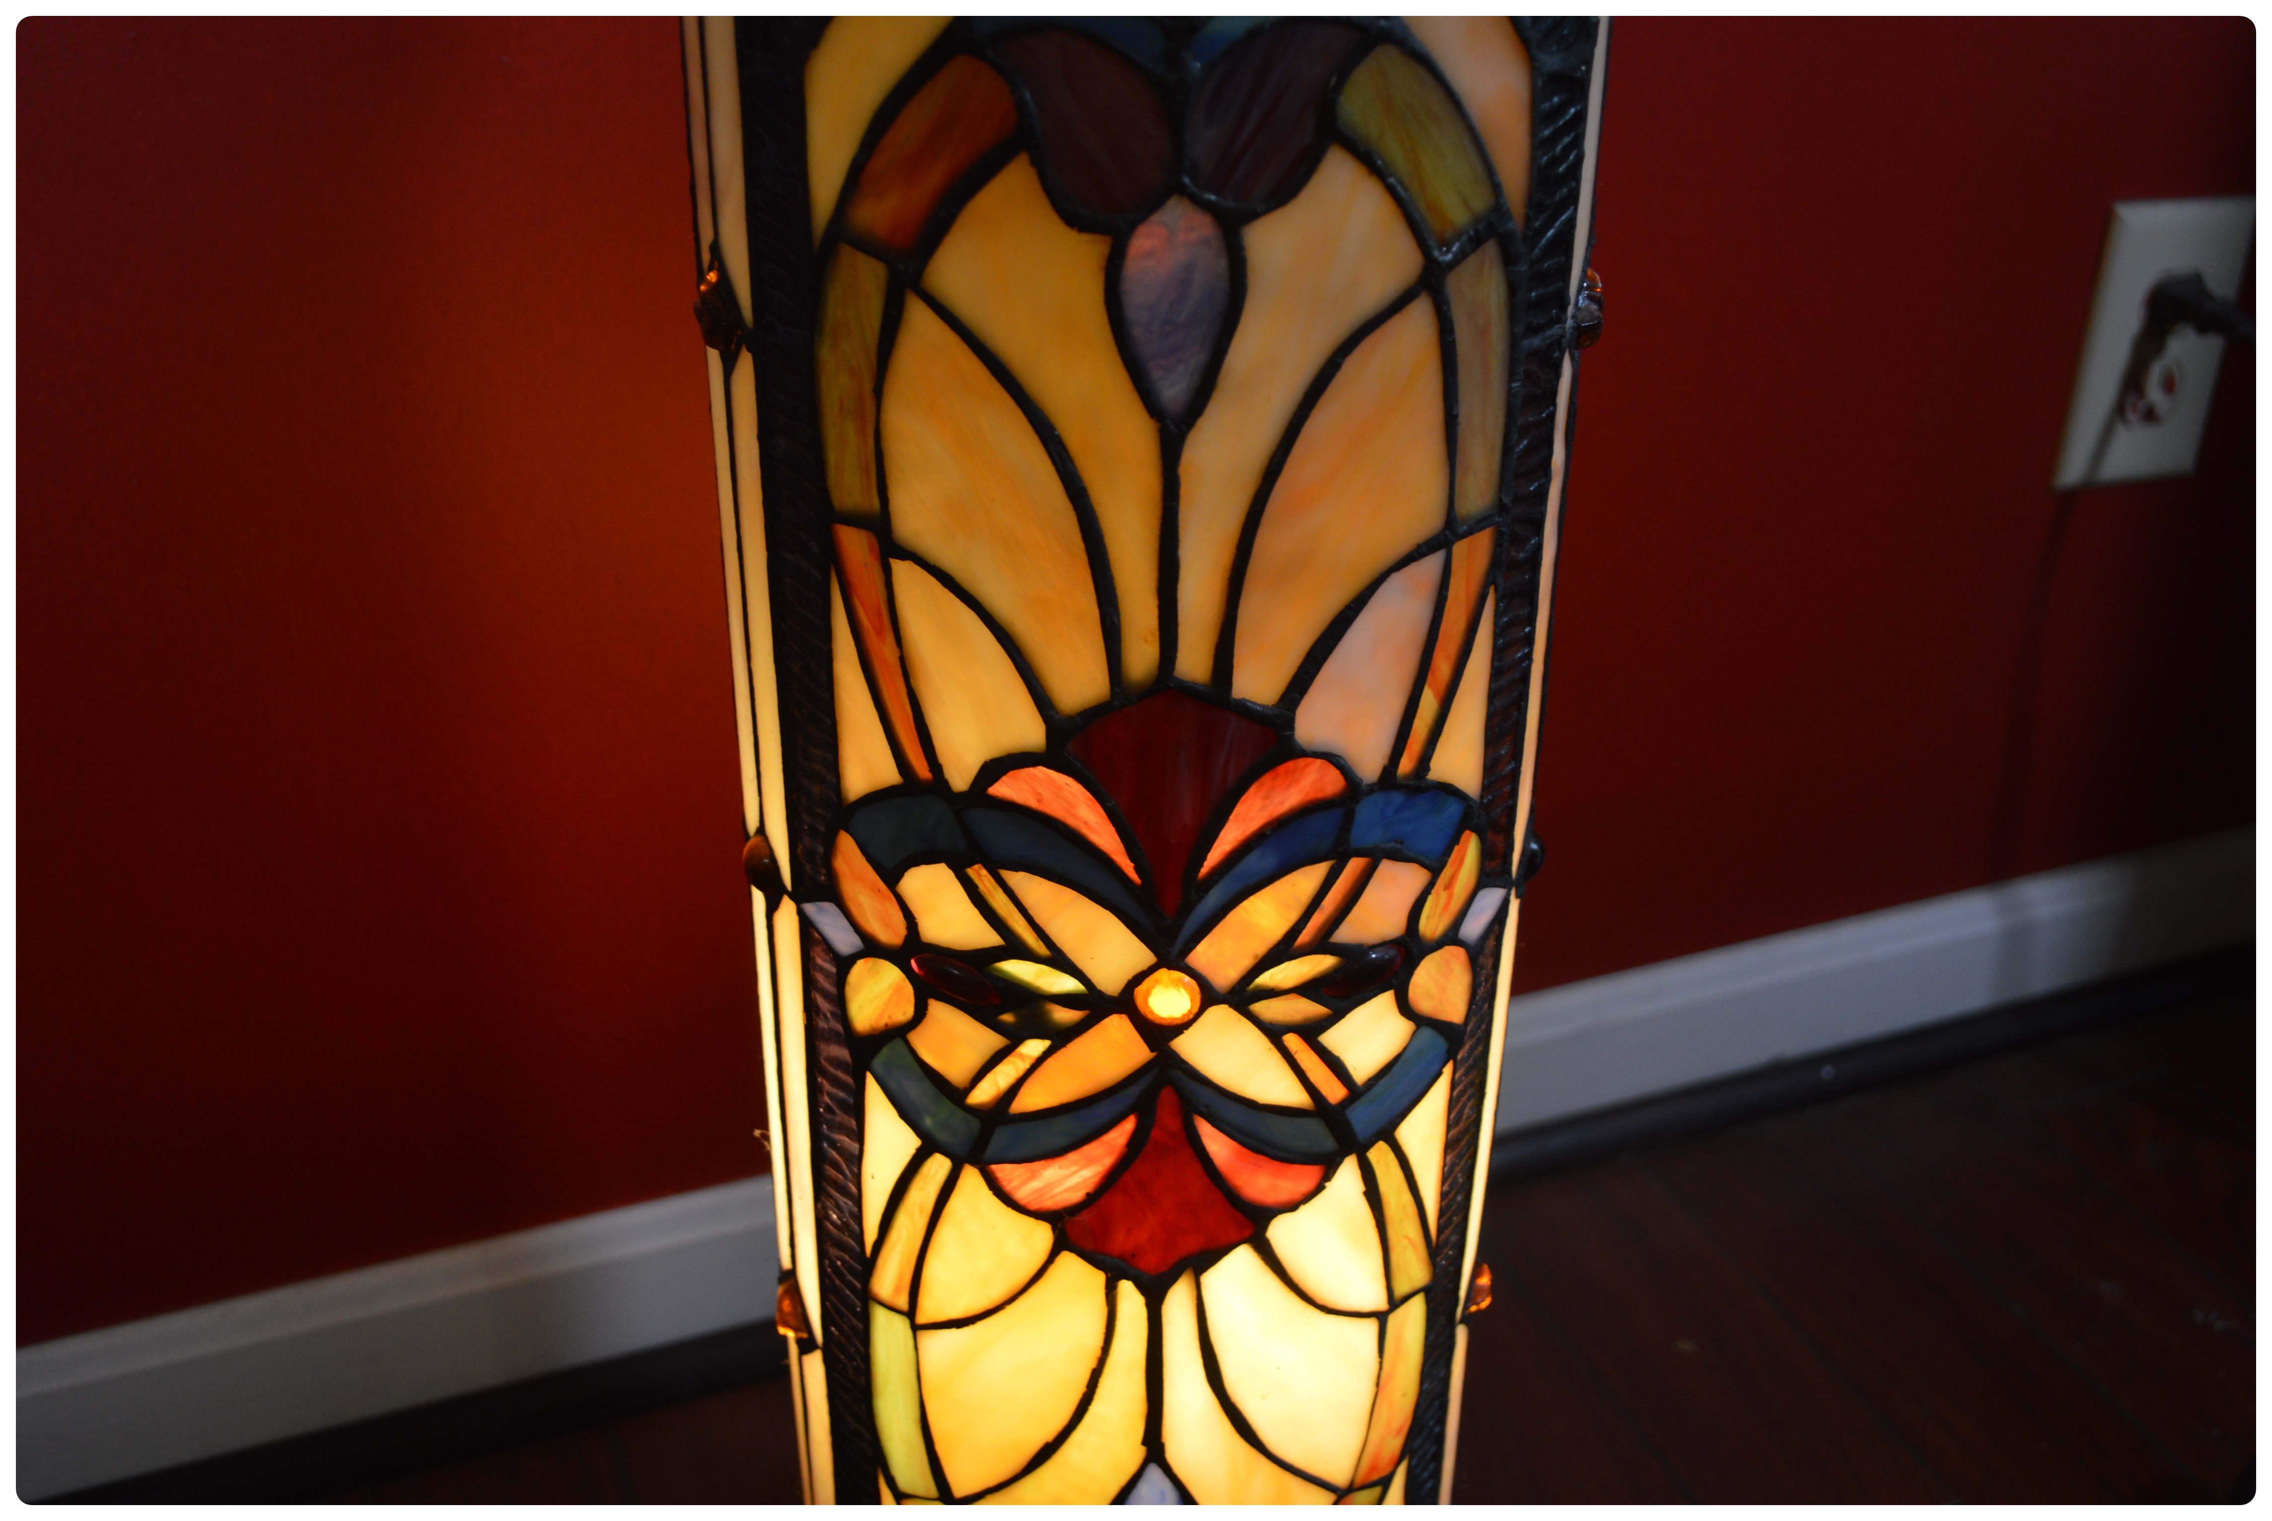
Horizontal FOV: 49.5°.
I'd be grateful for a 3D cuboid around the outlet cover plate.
[{"bbox_3d":[0.396,-0.159,0.950,0.071,0.115,0.009,-9,30,-19],"label":"outlet cover plate"}]

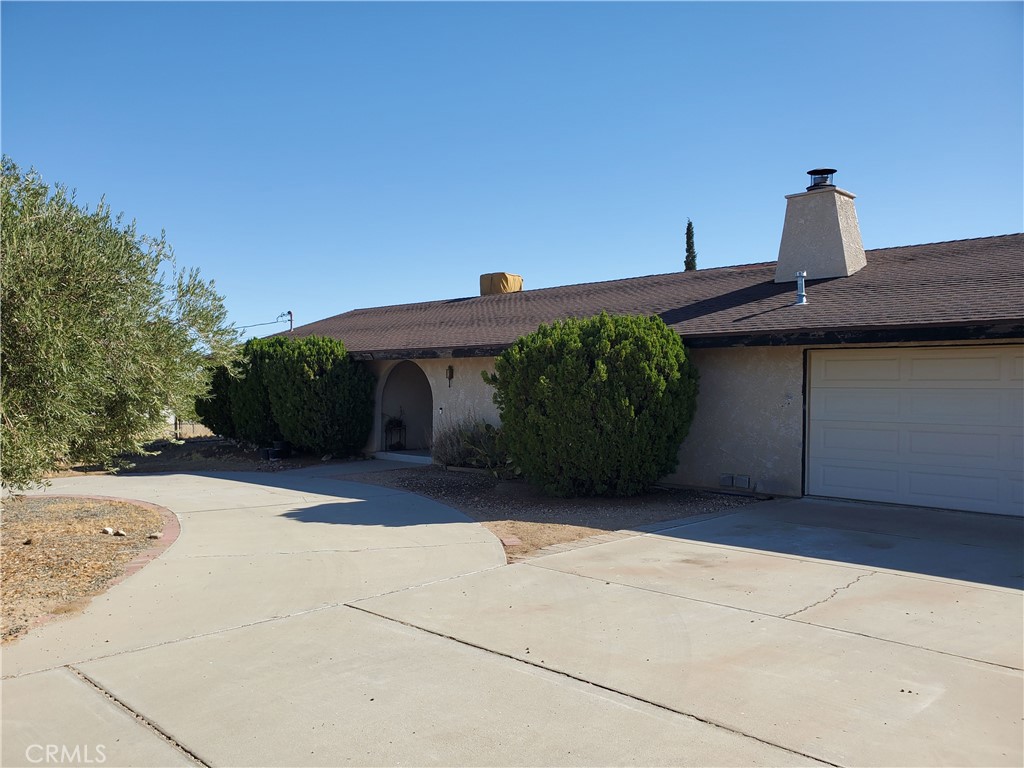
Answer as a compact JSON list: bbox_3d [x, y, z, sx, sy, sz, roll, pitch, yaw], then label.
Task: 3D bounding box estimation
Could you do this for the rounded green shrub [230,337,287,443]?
[{"bbox_3d":[-5.867,0.237,19.000,2.150,2.760,2.150,0,-1,43],"label":"rounded green shrub"}]

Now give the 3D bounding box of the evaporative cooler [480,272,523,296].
[{"bbox_3d":[-0.328,-2.826,23.243,1.040,0.880,0.740,0,-1,43],"label":"evaporative cooler"}]

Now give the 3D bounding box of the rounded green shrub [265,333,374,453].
[{"bbox_3d":[-4.357,0.290,17.500,2.550,2.765,2.400,0,-1,43],"label":"rounded green shrub"}]

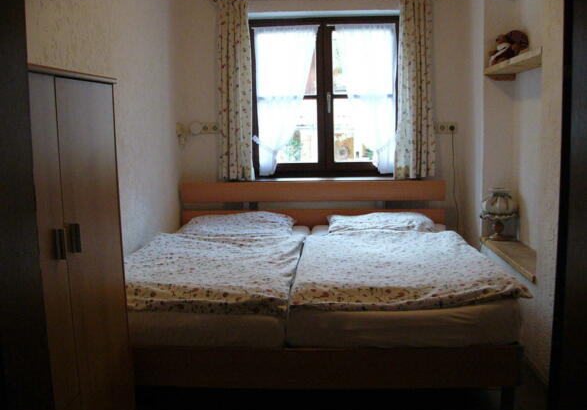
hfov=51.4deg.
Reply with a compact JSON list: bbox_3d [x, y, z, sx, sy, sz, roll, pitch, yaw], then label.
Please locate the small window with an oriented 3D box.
[{"bbox_3d":[0.235,-0.801,4.560,1.090,1.175,0.100,-1,8,4],"label":"small window"}]

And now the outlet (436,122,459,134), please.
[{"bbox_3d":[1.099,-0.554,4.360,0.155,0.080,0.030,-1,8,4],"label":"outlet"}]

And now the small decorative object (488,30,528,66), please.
[{"bbox_3d":[1.299,-0.941,3.680,0.210,0.215,0.210,-6,9,-29],"label":"small decorative object"}]

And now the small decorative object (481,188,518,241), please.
[{"bbox_3d":[1.293,0.058,3.830,0.235,0.325,0.235,-1,8,4],"label":"small decorative object"}]

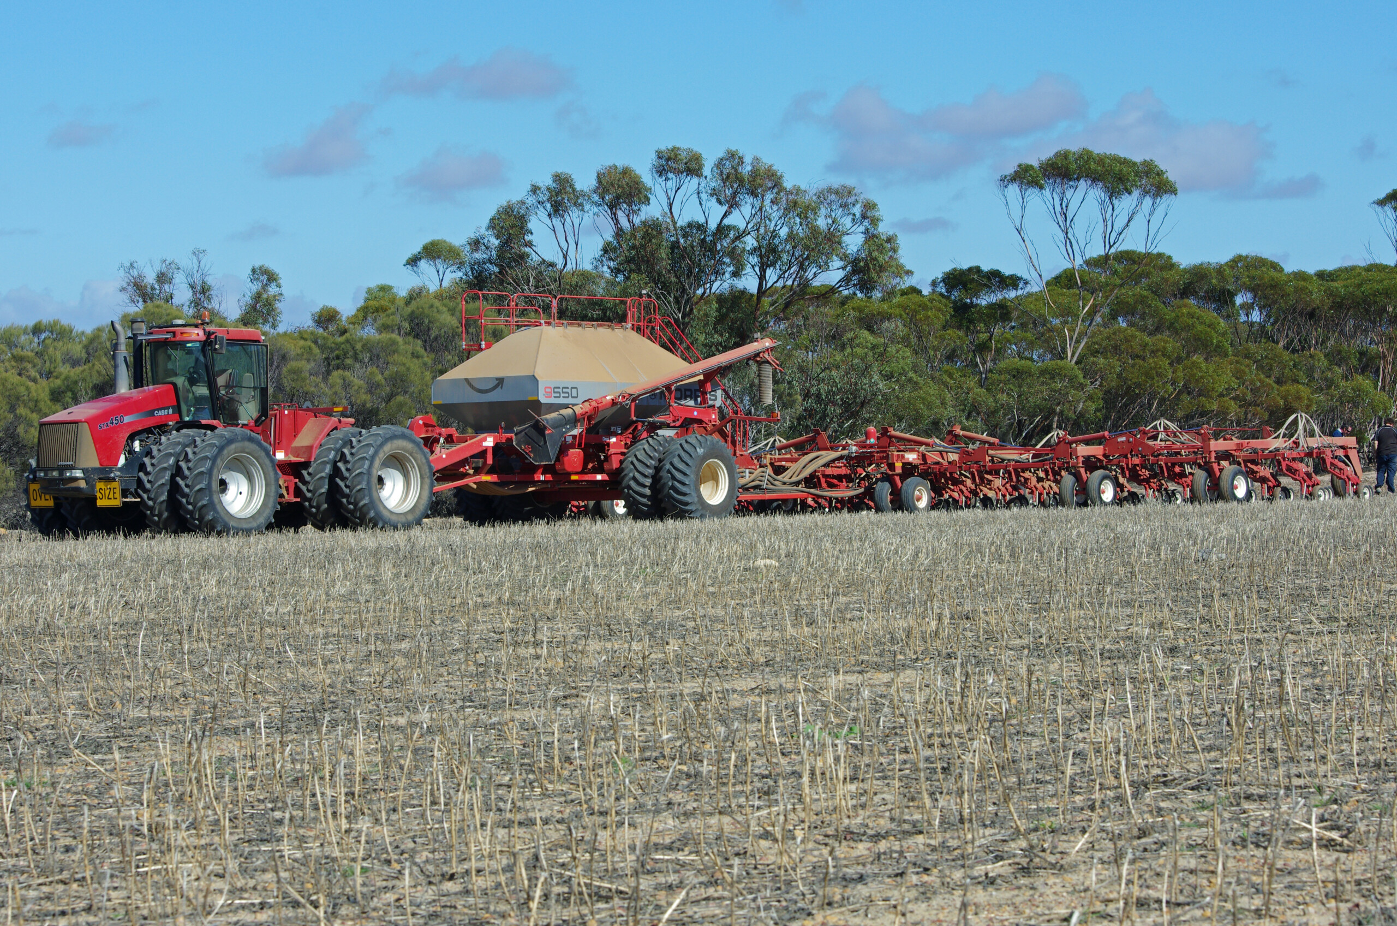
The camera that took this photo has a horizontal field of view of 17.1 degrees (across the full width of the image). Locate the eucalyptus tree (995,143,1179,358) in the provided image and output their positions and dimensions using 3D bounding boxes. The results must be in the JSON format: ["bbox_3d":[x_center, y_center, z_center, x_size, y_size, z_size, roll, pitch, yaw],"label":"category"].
[{"bbox_3d":[11.887,-4.503,142.000,5.400,10.240,5.200,-2,0,0],"label":"eucalyptus tree"}]

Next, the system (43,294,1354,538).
[{"bbox_3d":[-2.422,-1.059,90.909,19.500,4.700,27.700,-2,0,39],"label":"system"}]

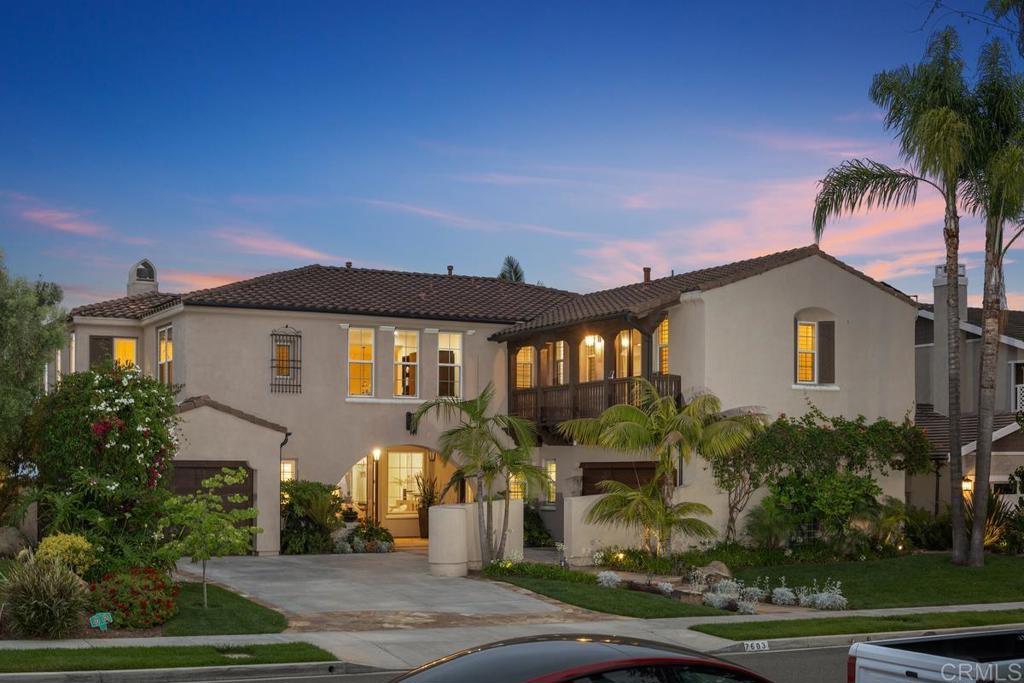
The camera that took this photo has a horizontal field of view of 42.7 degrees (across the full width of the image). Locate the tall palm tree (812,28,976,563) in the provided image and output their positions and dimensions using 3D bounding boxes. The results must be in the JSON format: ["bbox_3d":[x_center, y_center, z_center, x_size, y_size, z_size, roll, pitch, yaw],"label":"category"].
[{"bbox_3d":[8.857,-1.065,30.300,3.600,12.000,3.500,-1,-3,16],"label":"tall palm tree"}]

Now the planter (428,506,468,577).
[{"bbox_3d":[-1.407,4.421,29.000,0.880,1.530,0.880,2,-4,-28],"label":"planter"}]

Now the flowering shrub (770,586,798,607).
[{"bbox_3d":[5.125,4.814,24.700,0.480,0.360,0.450,-1,-3,9],"label":"flowering shrub"}]

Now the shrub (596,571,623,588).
[{"bbox_3d":[1.960,4.784,26.300,0.510,0.360,0.480,-1,-3,9],"label":"shrub"}]

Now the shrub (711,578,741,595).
[{"bbox_3d":[4.164,4.775,25.400,0.600,0.380,0.550,-1,-3,9],"label":"shrub"}]

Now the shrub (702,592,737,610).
[{"bbox_3d":[3.822,4.789,24.100,0.610,0.340,0.520,-1,-3,9],"label":"shrub"}]

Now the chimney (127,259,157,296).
[{"bbox_3d":[-10.815,-1.815,38.300,0.800,1.300,0.650,2,-4,-28],"label":"chimney"}]

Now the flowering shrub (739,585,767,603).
[{"bbox_3d":[4.577,4.795,24.900,0.520,0.340,0.480,-1,-3,9],"label":"flowering shrub"}]

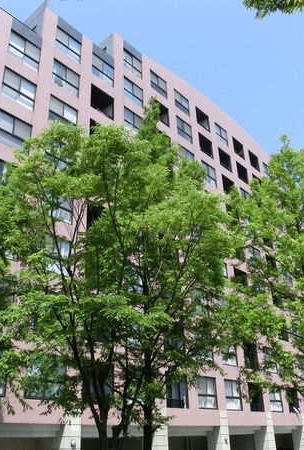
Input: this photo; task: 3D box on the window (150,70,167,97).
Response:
[{"bbox_3d":[0.544,-11.250,34.889,0.180,1.828,1.901,-24,-34,36],"label":"window"}]

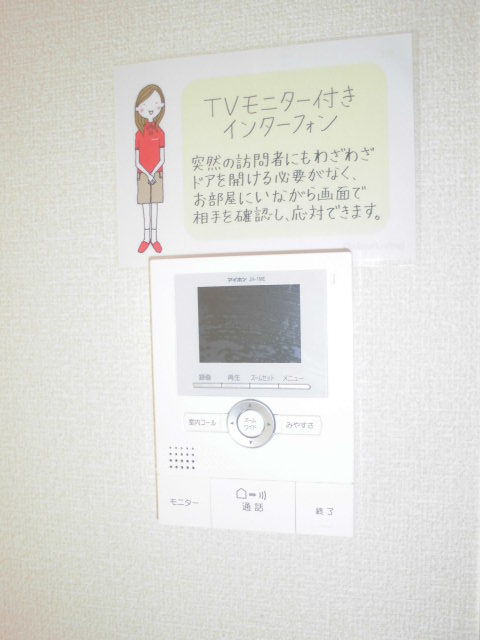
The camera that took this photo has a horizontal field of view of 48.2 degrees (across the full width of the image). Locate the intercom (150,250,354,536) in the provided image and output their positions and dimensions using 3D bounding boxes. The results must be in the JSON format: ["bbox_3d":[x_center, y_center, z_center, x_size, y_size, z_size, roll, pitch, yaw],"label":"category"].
[{"bbox_3d":[0.009,0.052,0.383,0.139,0.192,0.025,-1,2,11],"label":"intercom"}]

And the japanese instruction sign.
[{"bbox_3d":[0.013,-0.116,0.387,0.216,0.154,0.002,-1,2,11],"label":"japanese instruction sign"}]

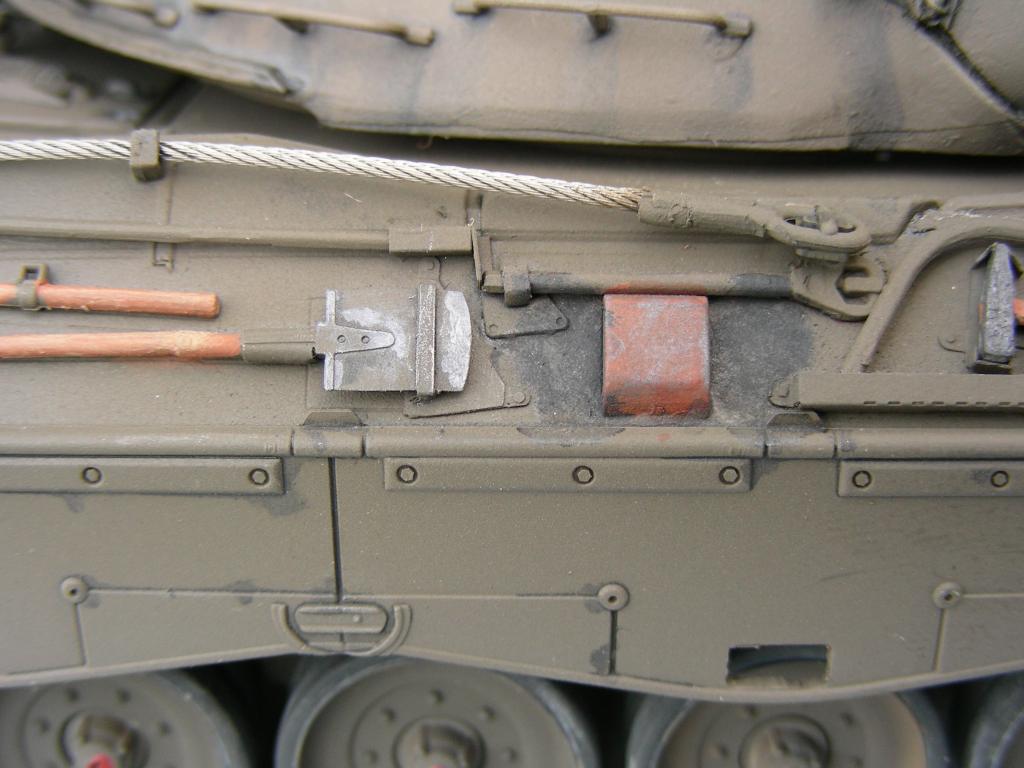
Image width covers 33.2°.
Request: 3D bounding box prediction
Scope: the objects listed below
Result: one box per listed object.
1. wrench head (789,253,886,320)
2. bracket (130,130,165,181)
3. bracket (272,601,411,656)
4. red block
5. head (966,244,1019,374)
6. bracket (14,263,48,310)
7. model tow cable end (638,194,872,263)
[{"bbox_3d":[0.017,-0.005,0.090,0.005,0.003,0.001,-1,-16,-2],"label":"wrench head"},{"bbox_3d":[-0.020,-0.012,0.092,0.002,0.002,0.002,0,-18,0],"label":"bracket"},{"bbox_3d":[-0.009,0.013,0.092,0.007,0.003,0.001,0,25,0],"label":"bracket"},{"bbox_3d":[0.007,-0.001,0.089,0.005,0.006,0.002,0,-18,0],"label":"red block"},{"bbox_3d":[0.025,-0.004,0.089,0.002,0.006,0.003,0,-18,0],"label":"head"},{"bbox_3d":[-0.025,-0.005,0.090,0.001,0.002,0.002,0,-18,0],"label":"bracket"},{"bbox_3d":[0.013,-0.008,0.090,0.012,0.002,0.002,8,-18,2],"label":"model tow cable end"}]

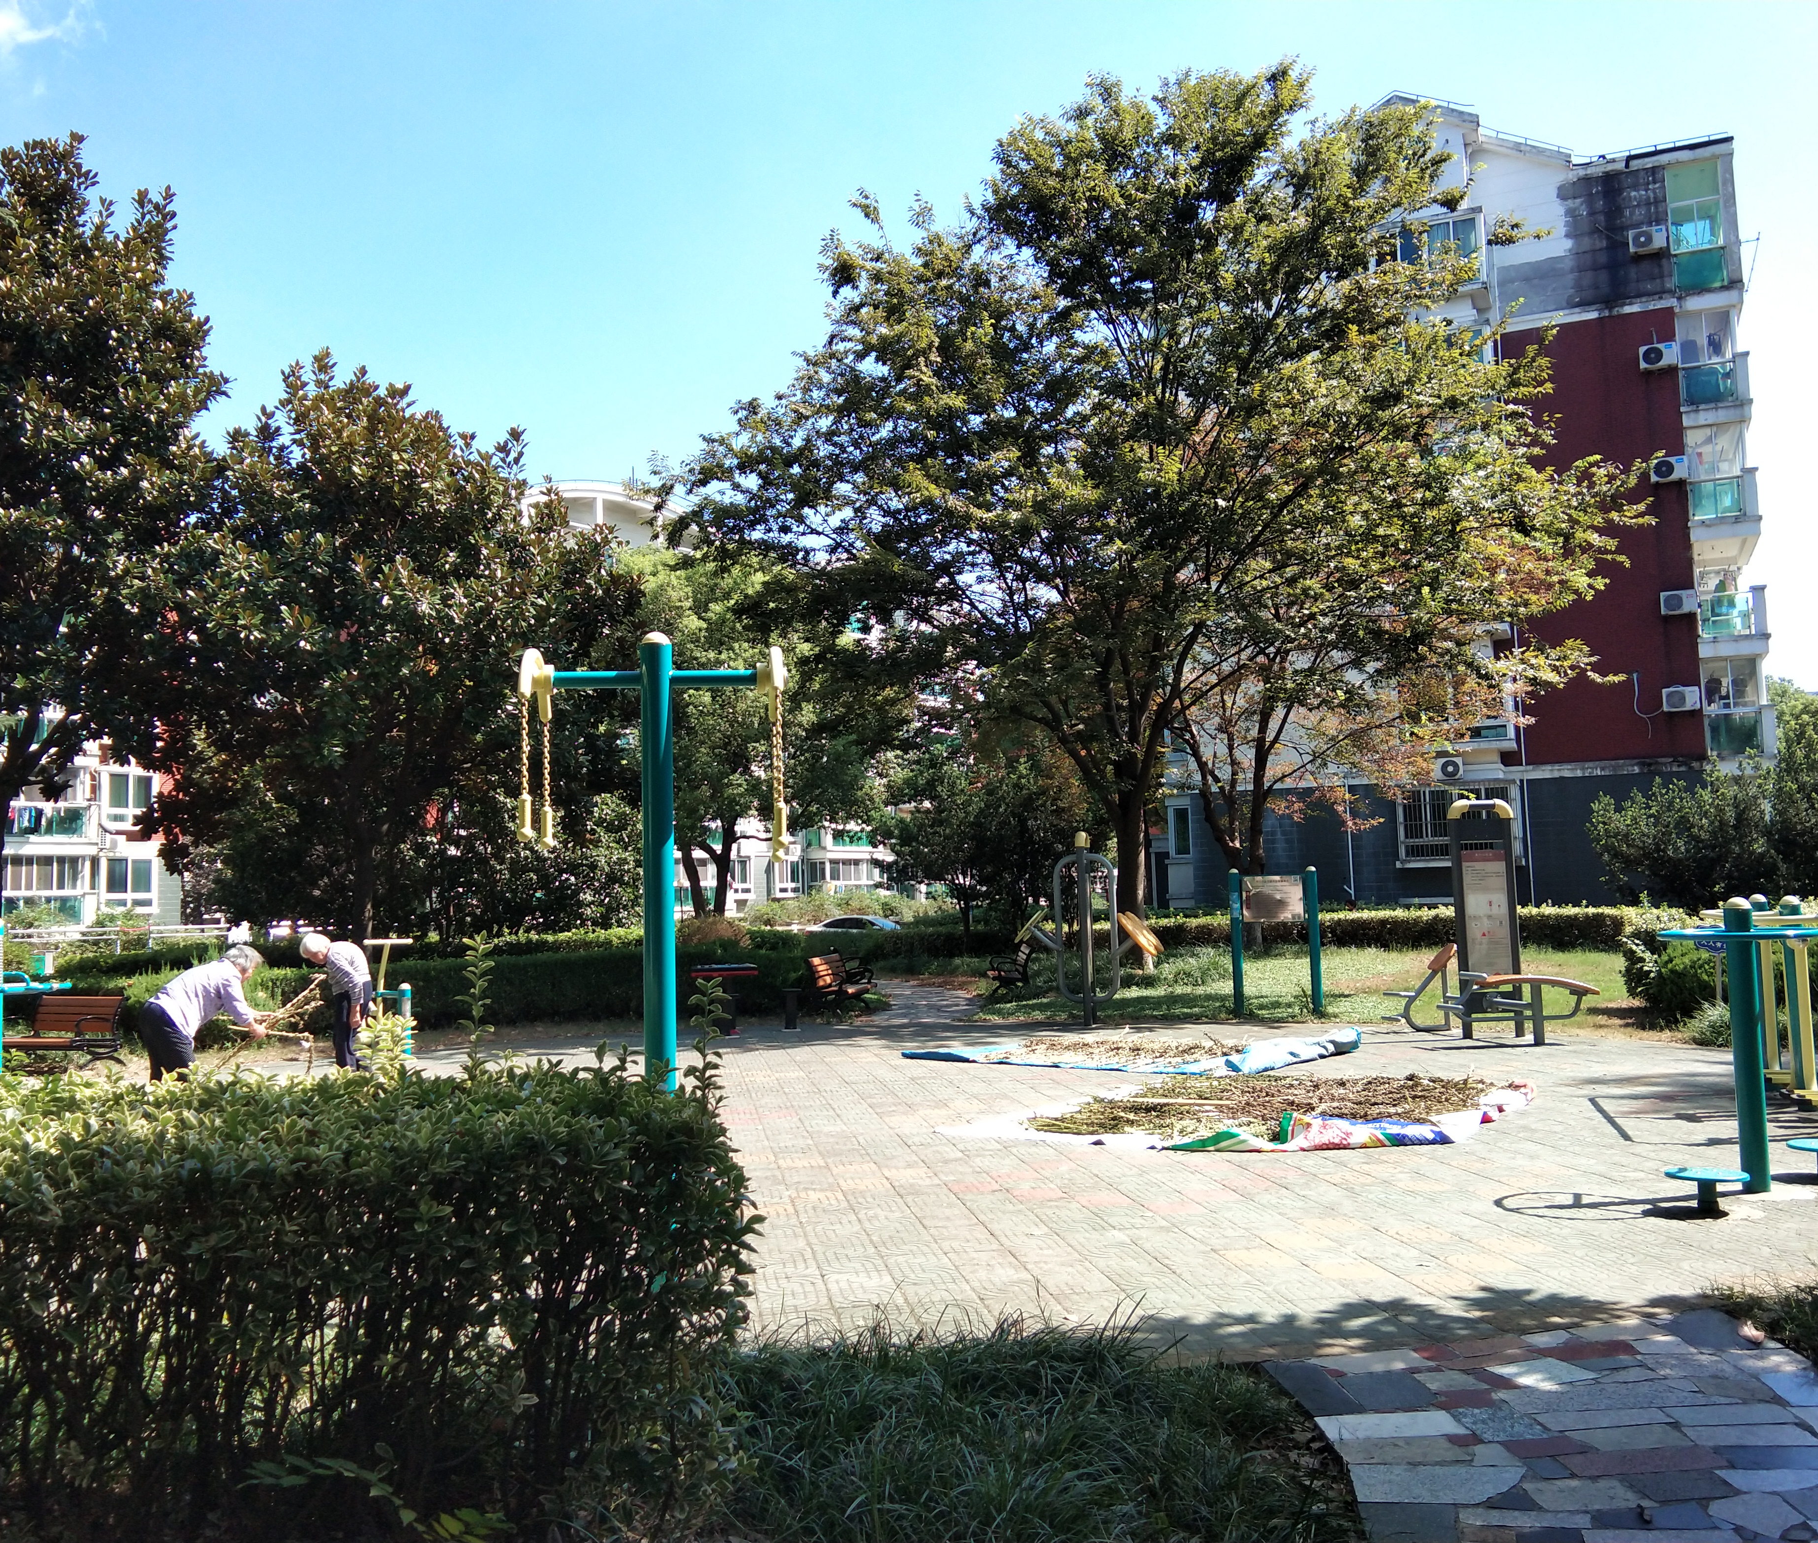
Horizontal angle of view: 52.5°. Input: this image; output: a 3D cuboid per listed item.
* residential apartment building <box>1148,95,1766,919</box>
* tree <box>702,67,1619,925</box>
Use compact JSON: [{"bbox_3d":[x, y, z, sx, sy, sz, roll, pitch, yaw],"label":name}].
[{"bbox_3d":[17.233,-6.107,57.266,14.500,21.700,22.000,-3,-4,21],"label":"residential apartment building"},{"bbox_3d":[3.453,-3.554,26.298,13.000,13.300,12.000,-2,-4,0],"label":"tree"}]

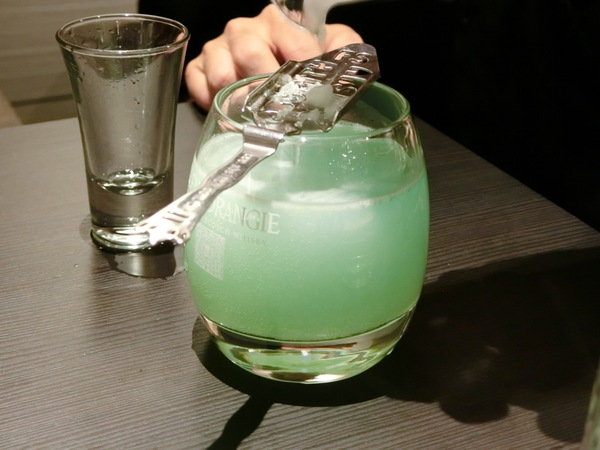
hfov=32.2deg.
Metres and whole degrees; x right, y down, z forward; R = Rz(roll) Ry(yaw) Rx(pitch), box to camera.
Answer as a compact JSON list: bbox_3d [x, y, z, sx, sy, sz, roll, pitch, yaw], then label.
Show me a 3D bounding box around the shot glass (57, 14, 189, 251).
[{"bbox_3d":[-0.073,-0.038,0.448,0.055,0.092,0.055,1,26,-1],"label":"shot glass"}]

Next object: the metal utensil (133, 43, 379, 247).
[{"bbox_3d":[-0.006,-0.034,0.333,0.034,0.014,0.154,12,32,20],"label":"metal utensil"}]

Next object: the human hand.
[{"bbox_3d":[-0.018,-0.109,0.625,0.100,0.070,0.090,6,27,10],"label":"human hand"}]

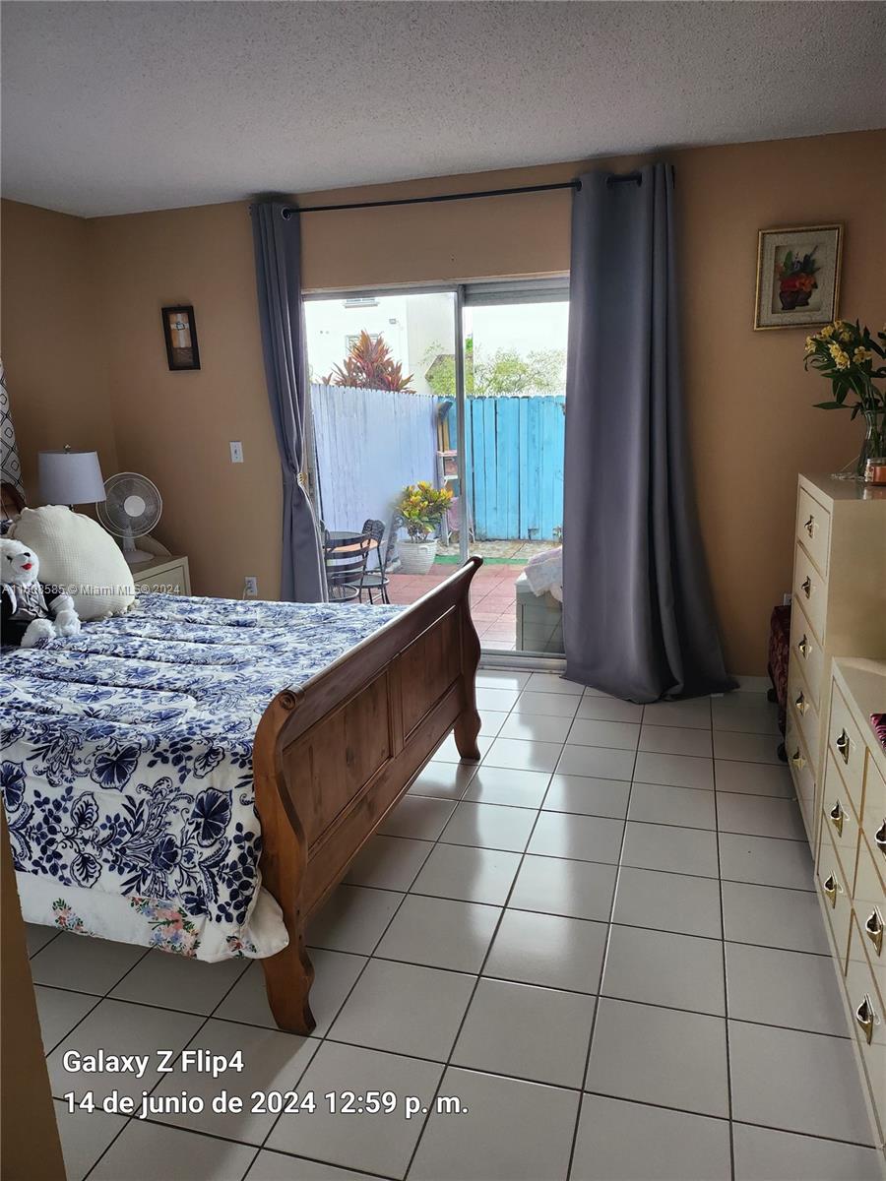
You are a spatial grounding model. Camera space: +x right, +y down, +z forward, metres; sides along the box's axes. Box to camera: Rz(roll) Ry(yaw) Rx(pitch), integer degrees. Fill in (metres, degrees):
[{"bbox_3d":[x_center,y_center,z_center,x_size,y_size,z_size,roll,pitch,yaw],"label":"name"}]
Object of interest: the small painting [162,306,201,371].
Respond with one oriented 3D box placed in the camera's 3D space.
[{"bbox_3d":[-1.494,-1.431,4.659,0.207,0.346,0.024,2,13,17],"label":"small painting"}]

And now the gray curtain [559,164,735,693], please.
[{"bbox_3d":[0.987,-0.690,3.902,0.860,2.477,0.281,2,13,17],"label":"gray curtain"}]

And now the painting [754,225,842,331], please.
[{"bbox_3d":[1.610,-1.412,3.707,0.355,0.430,0.030,2,13,17],"label":"painting"}]

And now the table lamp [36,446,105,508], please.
[{"bbox_3d":[-1.943,-0.410,4.300,0.335,0.685,0.335,2,13,17],"label":"table lamp"}]

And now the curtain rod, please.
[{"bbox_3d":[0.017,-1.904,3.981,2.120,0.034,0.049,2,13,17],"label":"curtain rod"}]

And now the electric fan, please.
[{"bbox_3d":[-1.830,-0.433,4.784,0.380,0.510,0.270,-13,17,-41],"label":"electric fan"}]

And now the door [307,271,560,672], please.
[{"bbox_3d":[0.126,-0.581,4.462,1.754,2.034,0.098,2,13,17],"label":"door"}]

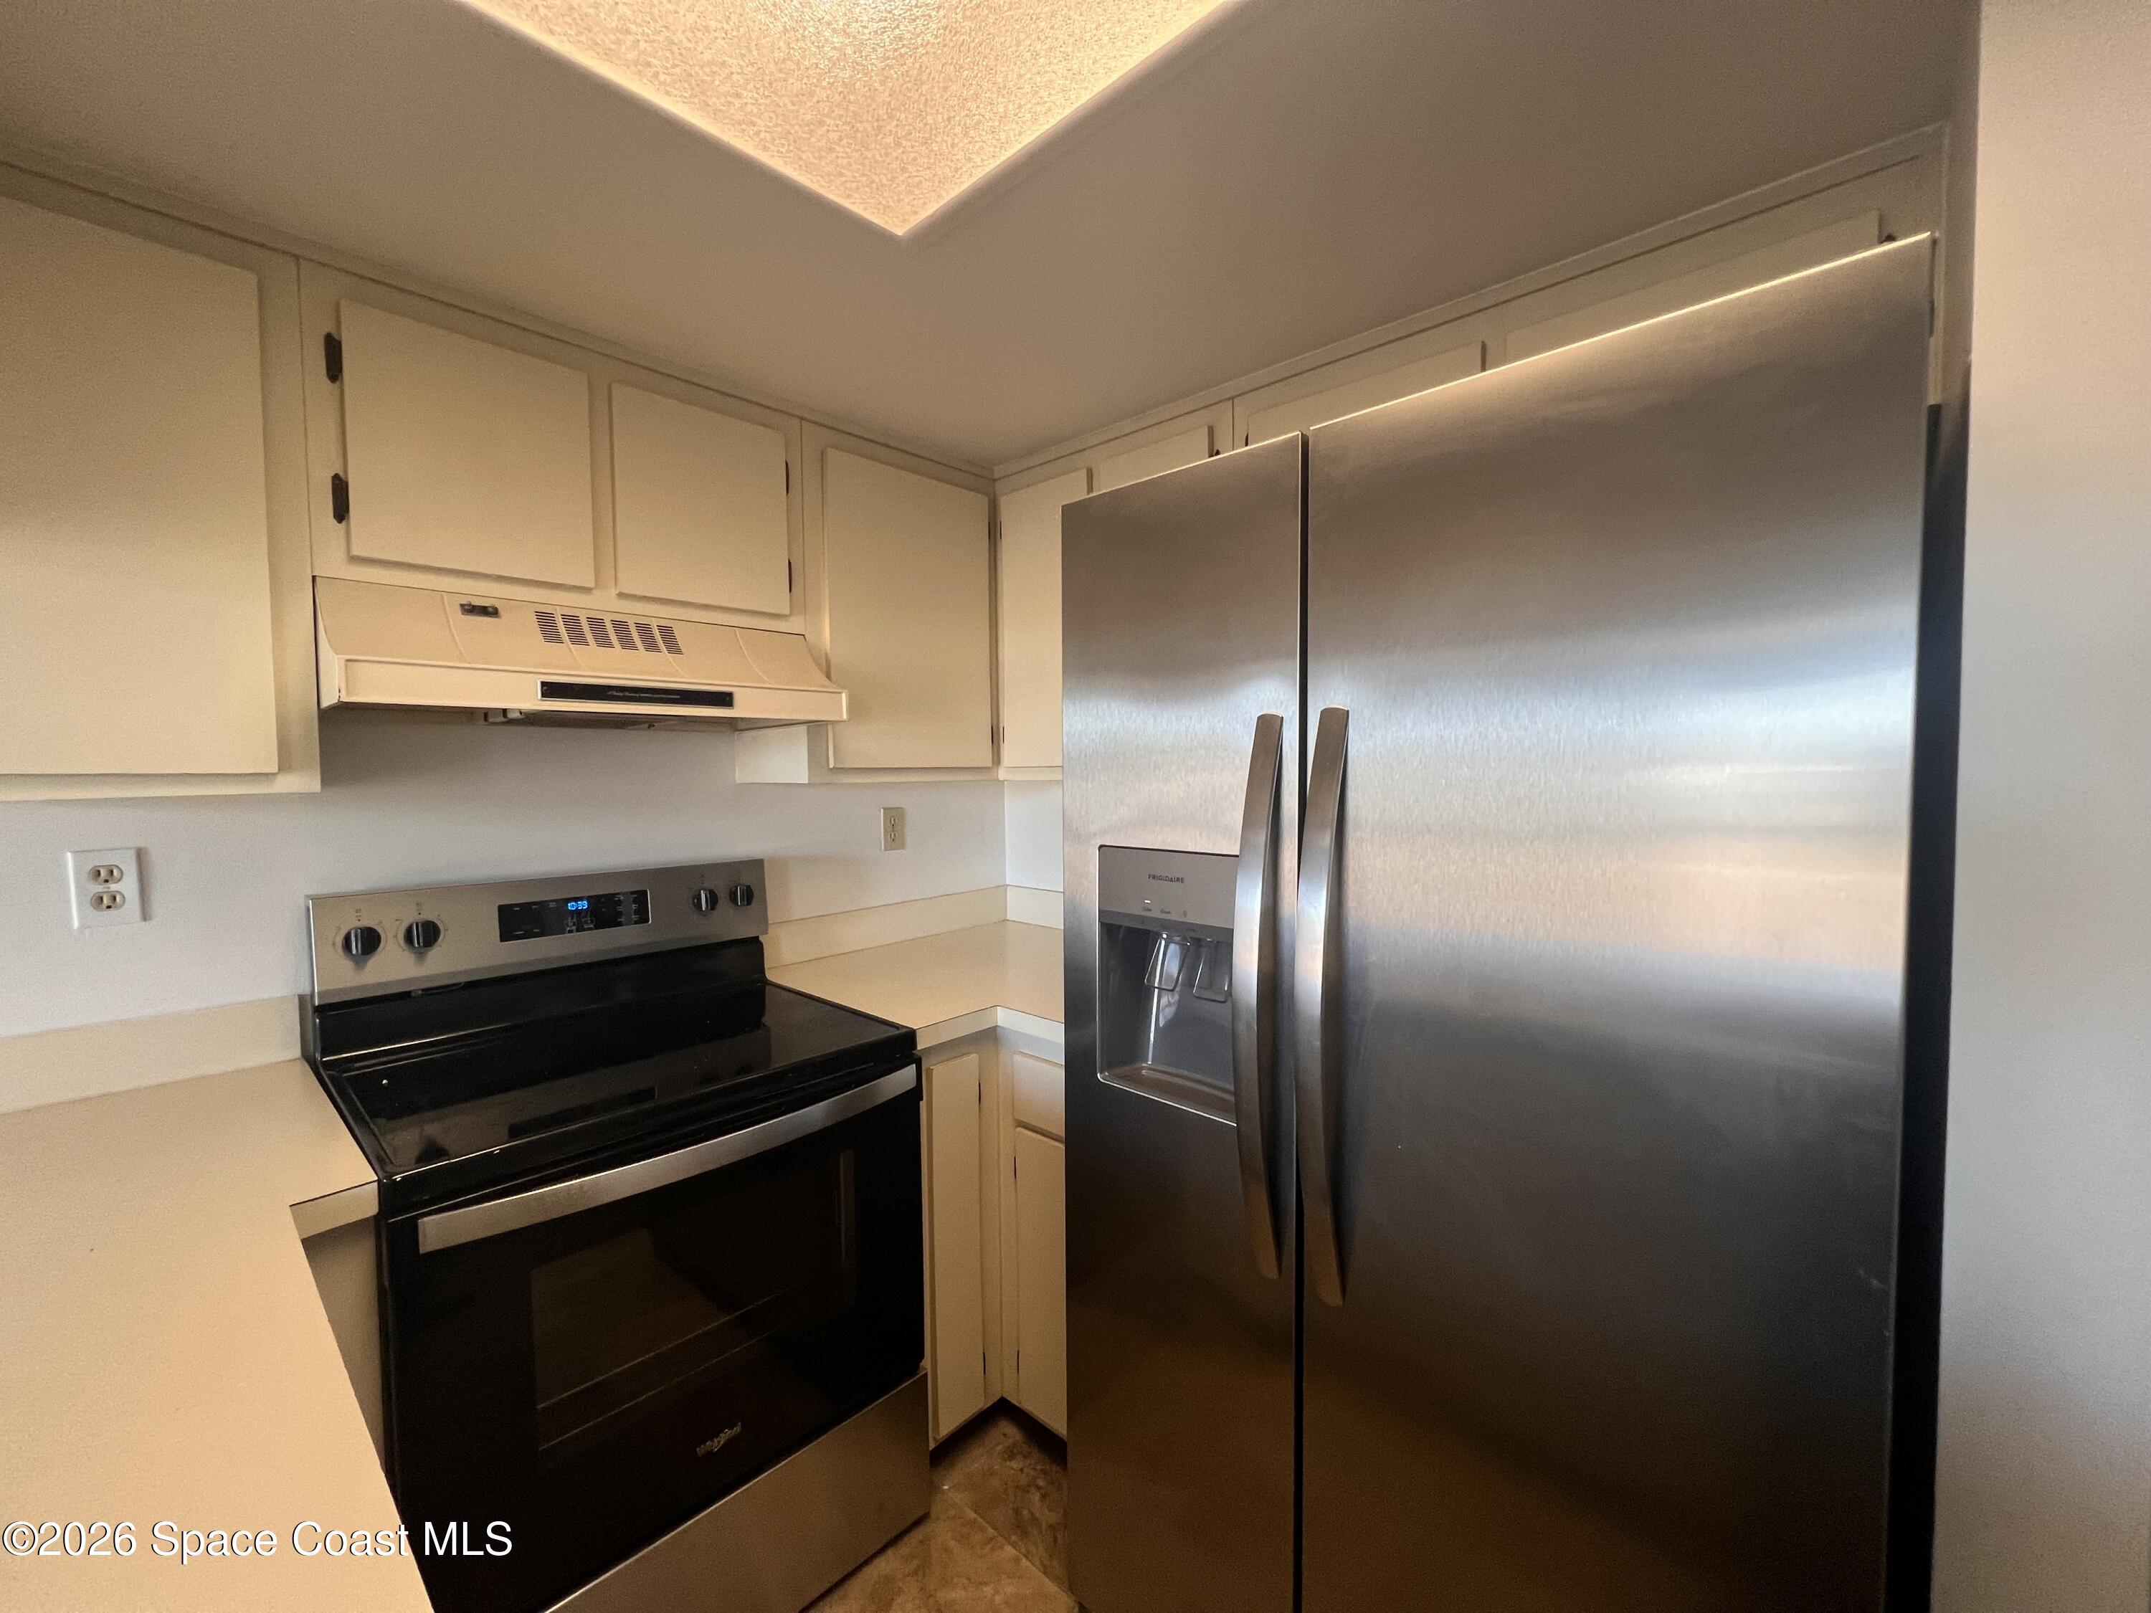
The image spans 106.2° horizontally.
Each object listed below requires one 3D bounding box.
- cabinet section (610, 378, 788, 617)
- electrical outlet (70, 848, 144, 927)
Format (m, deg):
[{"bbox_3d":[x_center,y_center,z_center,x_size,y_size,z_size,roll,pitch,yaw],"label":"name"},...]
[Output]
[{"bbox_3d":[-0.827,-0.568,1.652,0.350,0.366,0.325,2,3,42],"label":"cabinet section"},{"bbox_3d":[-1.465,0.124,1.223,0.010,0.114,0.069,2,3,42],"label":"electrical outlet"}]

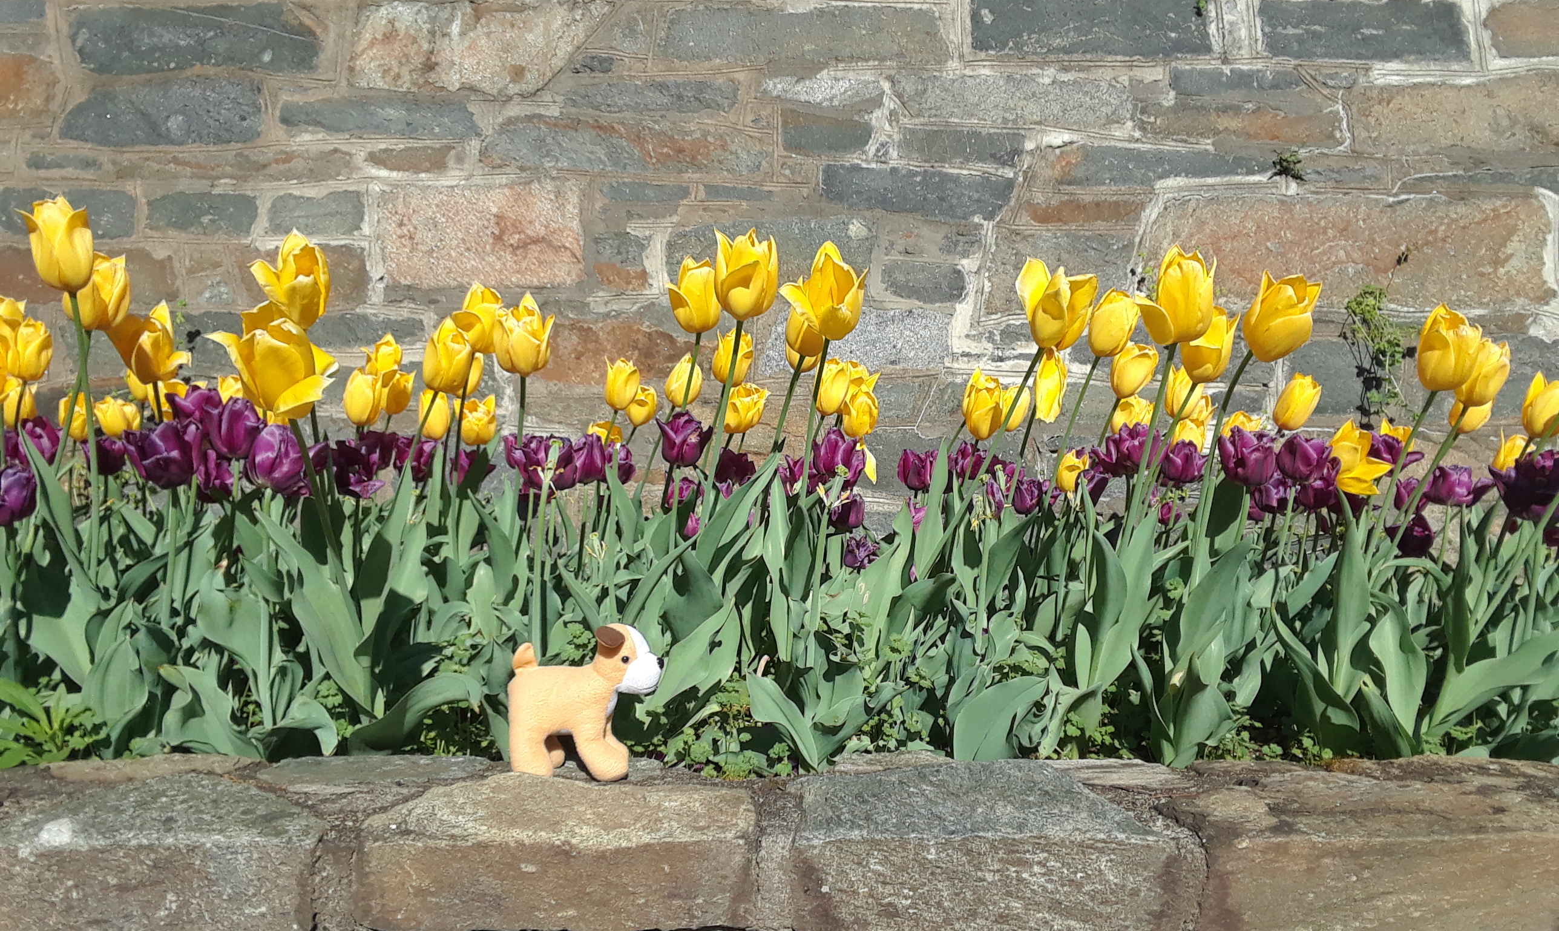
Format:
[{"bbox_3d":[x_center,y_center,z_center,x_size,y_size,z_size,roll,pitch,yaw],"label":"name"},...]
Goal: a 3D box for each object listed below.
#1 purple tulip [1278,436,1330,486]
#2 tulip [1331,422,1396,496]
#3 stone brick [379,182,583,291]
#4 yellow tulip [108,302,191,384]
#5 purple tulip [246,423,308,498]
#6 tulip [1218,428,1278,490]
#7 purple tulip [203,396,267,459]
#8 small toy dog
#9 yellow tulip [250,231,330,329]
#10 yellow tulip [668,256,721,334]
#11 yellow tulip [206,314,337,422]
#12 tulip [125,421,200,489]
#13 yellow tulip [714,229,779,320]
[{"bbox_3d":[0.535,-0.006,1.380,0.054,0.048,0.054,0,2,0],"label":"purple tulip"},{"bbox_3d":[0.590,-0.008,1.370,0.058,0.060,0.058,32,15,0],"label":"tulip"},{"bbox_3d":[-0.515,-0.396,2.330,0.339,0.182,0.130,0,-2,0],"label":"stone brick"},{"bbox_3d":[-0.672,-0.131,1.440,0.084,0.084,0.072,0,2,0],"label":"yellow tulip"},{"bbox_3d":[-0.449,-0.005,1.210,0.058,0.065,0.057,0,-1,0],"label":"purple tulip"},{"bbox_3d":[0.458,-0.006,1.320,0.057,0.059,0.055,-7,-1,0],"label":"tulip"},{"bbox_3d":[-0.536,-0.036,1.330,0.059,0.062,0.056,0,2,0],"label":"purple tulip"},{"bbox_3d":[-0.172,0.208,1.190,0.133,0.135,0.068,0,2,9],"label":"small toy dog"},{"bbox_3d":[-0.496,-0.188,1.370,0.075,0.095,0.072,-12,12,0],"label":"yellow tulip"},{"bbox_3d":[-0.087,-0.174,1.390,0.053,0.079,0.051,-5,-1,0],"label":"yellow tulip"},{"bbox_3d":[-0.425,-0.082,1.130,0.106,0.090,0.085,-11,2,0],"label":"yellow tulip"},{"bbox_3d":[-0.566,-0.009,1.240,0.067,0.063,0.062,-9,-1,0],"label":"tulip"},{"bbox_3d":[-0.032,-0.188,1.330,0.062,0.087,0.062,0,2,0],"label":"yellow tulip"}]

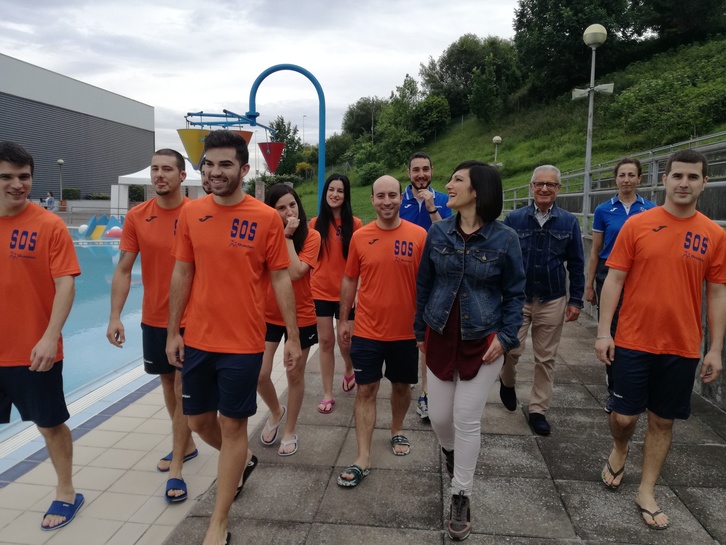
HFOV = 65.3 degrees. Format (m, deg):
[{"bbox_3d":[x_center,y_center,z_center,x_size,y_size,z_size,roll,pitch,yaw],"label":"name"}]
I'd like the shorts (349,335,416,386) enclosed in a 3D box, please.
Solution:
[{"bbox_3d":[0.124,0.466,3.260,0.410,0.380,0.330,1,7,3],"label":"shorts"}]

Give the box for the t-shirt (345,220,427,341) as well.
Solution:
[{"bbox_3d":[0.132,0.042,3.180,0.490,0.690,0.290,1,7,4],"label":"t-shirt"}]

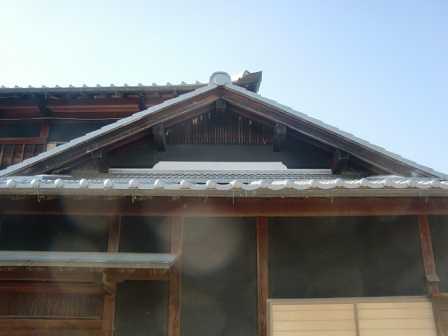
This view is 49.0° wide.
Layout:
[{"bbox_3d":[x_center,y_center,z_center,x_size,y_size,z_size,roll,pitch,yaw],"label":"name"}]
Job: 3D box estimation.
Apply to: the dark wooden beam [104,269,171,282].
[{"bbox_3d":[-0.935,1.165,5.340,0.700,0.150,0.110,0,-21,0],"label":"dark wooden beam"}]

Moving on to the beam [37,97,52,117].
[{"bbox_3d":[-3.450,-1.170,9.530,0.130,0.190,0.550,0,-21,0],"label":"beam"}]

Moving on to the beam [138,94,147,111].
[{"bbox_3d":[-1.550,-1.170,9.530,0.120,0.190,0.550,0,-21,0],"label":"beam"}]

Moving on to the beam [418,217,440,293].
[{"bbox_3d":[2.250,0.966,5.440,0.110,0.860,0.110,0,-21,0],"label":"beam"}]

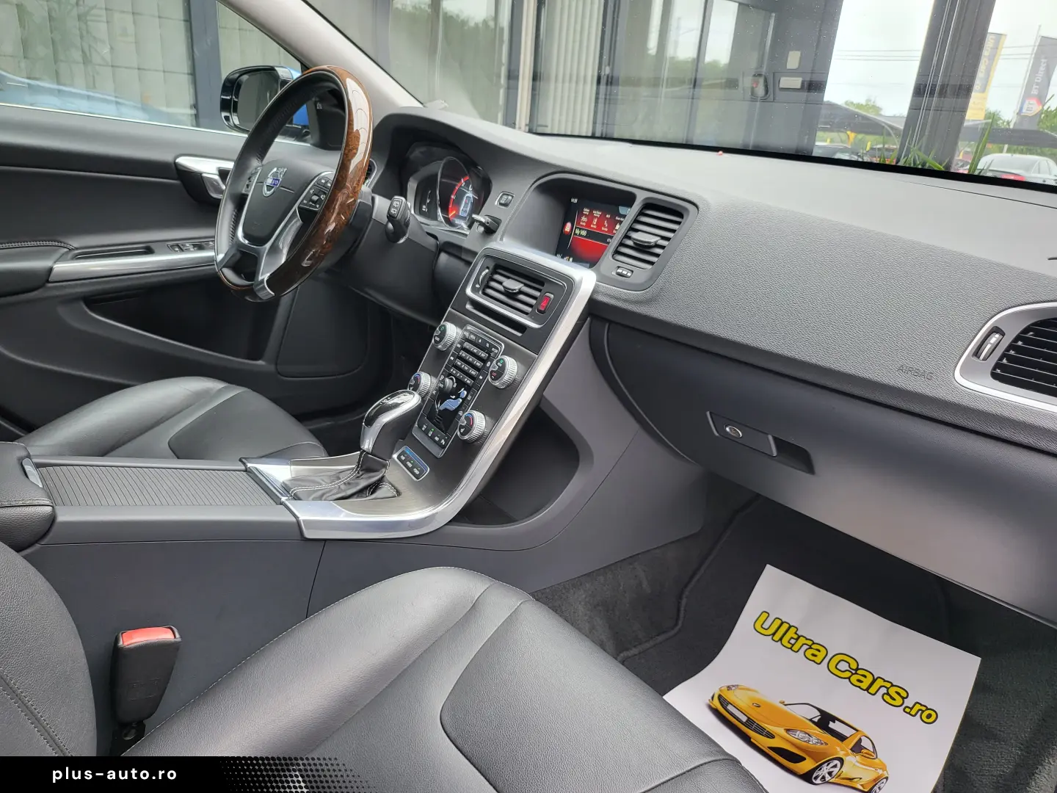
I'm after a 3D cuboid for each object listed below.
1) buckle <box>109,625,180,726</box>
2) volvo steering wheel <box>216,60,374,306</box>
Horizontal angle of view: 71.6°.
[{"bbox_3d":[-0.343,0.251,0.654,0.052,0.092,0.029,7,12,-44],"label":"buckle"},{"bbox_3d":[-0.355,-0.322,1.137,0.378,0.378,0.085,24,2,43],"label":"volvo steering wheel"}]

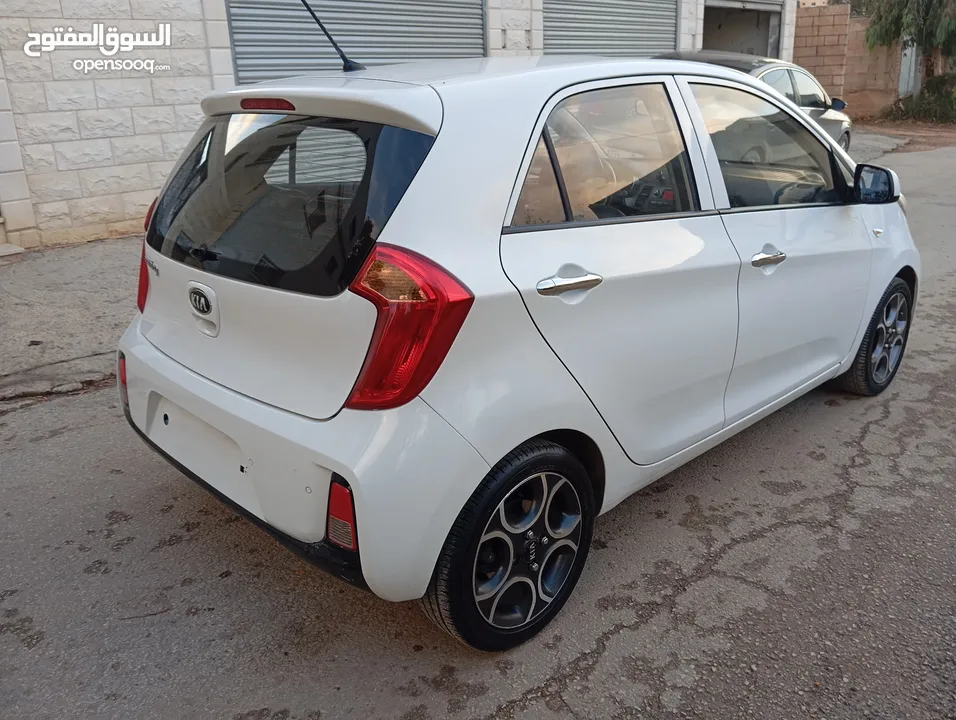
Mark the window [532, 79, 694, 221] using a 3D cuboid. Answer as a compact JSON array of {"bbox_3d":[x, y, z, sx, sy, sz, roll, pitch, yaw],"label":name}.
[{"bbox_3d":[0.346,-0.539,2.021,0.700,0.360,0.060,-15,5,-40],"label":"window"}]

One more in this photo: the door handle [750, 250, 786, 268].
[{"bbox_3d":[0.940,-0.323,2.510,0.240,0.045,0.050,-19,25,-40],"label":"door handle"}]

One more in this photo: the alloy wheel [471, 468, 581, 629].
[{"bbox_3d":[0.090,0.478,2.050,0.410,0.410,0.160,-19,25,-40],"label":"alloy wheel"}]

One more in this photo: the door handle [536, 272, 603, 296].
[{"bbox_3d":[0.217,-0.180,1.832,0.240,0.045,0.050,-19,25,-40],"label":"door handle"}]

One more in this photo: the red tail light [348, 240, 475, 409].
[{"bbox_3d":[-0.157,-0.072,1.672,0.230,0.370,0.220,-19,25,-40],"label":"red tail light"}]

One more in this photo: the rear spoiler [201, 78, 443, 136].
[{"bbox_3d":[-0.505,-0.682,2.089,0.220,0.140,1.130,-19,25,-40],"label":"rear spoiler"}]

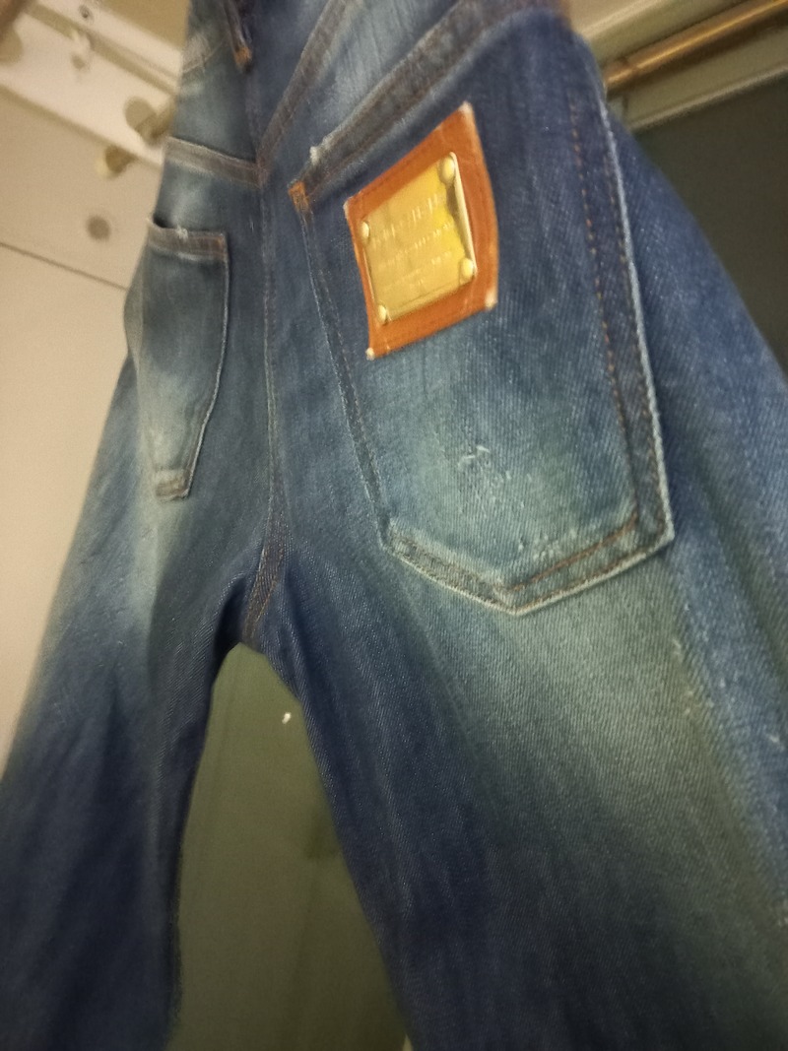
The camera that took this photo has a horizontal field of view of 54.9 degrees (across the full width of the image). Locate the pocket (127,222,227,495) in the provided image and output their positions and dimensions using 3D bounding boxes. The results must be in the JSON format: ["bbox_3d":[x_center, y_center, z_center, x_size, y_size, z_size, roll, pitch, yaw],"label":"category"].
[{"bbox_3d":[-0.133,-0.092,0.437,0.032,0.168,0.135,5,6,-36],"label":"pocket"}]

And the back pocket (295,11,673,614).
[{"bbox_3d":[0.028,-0.052,0.267,0.025,0.178,0.143,-22,13,-38],"label":"back pocket"}]

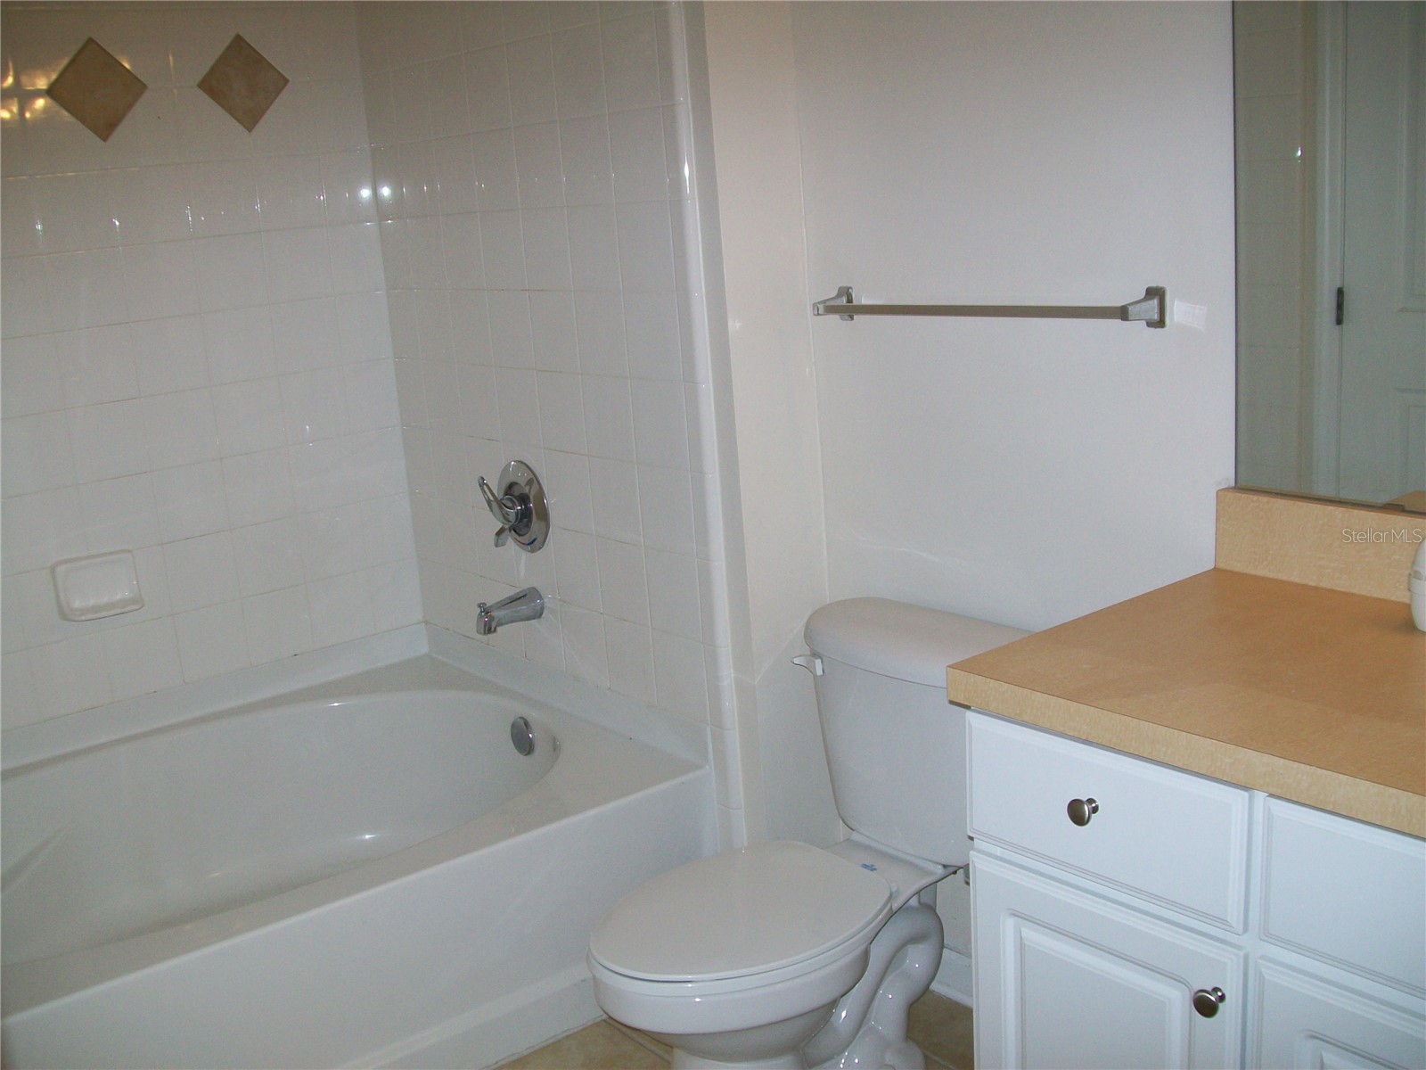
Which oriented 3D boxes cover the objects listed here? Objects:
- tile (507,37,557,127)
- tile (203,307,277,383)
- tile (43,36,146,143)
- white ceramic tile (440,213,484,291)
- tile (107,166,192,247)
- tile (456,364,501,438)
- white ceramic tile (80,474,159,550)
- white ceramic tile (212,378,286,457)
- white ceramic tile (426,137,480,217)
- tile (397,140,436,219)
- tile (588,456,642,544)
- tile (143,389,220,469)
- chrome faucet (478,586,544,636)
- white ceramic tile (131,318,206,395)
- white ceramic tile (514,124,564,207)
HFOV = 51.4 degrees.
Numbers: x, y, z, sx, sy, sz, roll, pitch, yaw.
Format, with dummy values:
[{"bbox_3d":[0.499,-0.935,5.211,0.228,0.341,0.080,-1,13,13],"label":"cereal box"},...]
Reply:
[{"bbox_3d":[-0.332,-0.830,2.716,0.009,0.152,0.152,-14,16,-37],"label":"tile"},{"bbox_3d":[-0.996,-0.398,3.124,0.152,0.152,0.009,-14,16,-37],"label":"tile"},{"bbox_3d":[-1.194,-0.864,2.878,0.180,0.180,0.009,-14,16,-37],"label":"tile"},{"bbox_3d":[-0.498,-0.569,2.987,0.010,0.152,0.152,-15,17,-37],"label":"white ceramic tile"},{"bbox_3d":[-1.124,-0.658,2.958,0.152,0.152,0.010,-15,17,-38],"label":"tile"},{"bbox_3d":[-0.476,-0.273,3.041,0.010,0.152,0.152,-15,17,-37],"label":"tile"},{"bbox_3d":[-1.191,-0.039,2.979,0.152,0.152,0.010,-15,17,-37],"label":"white ceramic tile"},{"bbox_3d":[-0.986,-0.249,3.157,0.152,0.152,0.009,-14,16,-37],"label":"white ceramic tile"},{"bbox_3d":[-0.525,-0.721,2.993,0.010,0.151,0.152,-14,17,-38],"label":"white ceramic tile"},{"bbox_3d":[-0.602,-0.733,3.067,0.009,0.152,0.152,-15,17,-37],"label":"tile"},{"bbox_3d":[-0.176,-0.064,2.741,0.010,0.152,0.152,-15,17,-37],"label":"tile"},{"bbox_3d":[-1.093,-0.220,3.054,0.152,0.151,0.010,-14,17,-38],"label":"tile"},{"bbox_3d":[-0.424,0.158,3.031,0.142,0.073,0.062,-14,16,-37],"label":"chrome faucet"},{"bbox_3d":[-1.110,-0.366,3.032,0.152,0.152,0.009,-14,16,-37],"label":"white ceramic tile"},{"bbox_3d":[-0.315,-0.675,2.717,0.010,0.152,0.152,-15,17,-37],"label":"white ceramic tile"}]

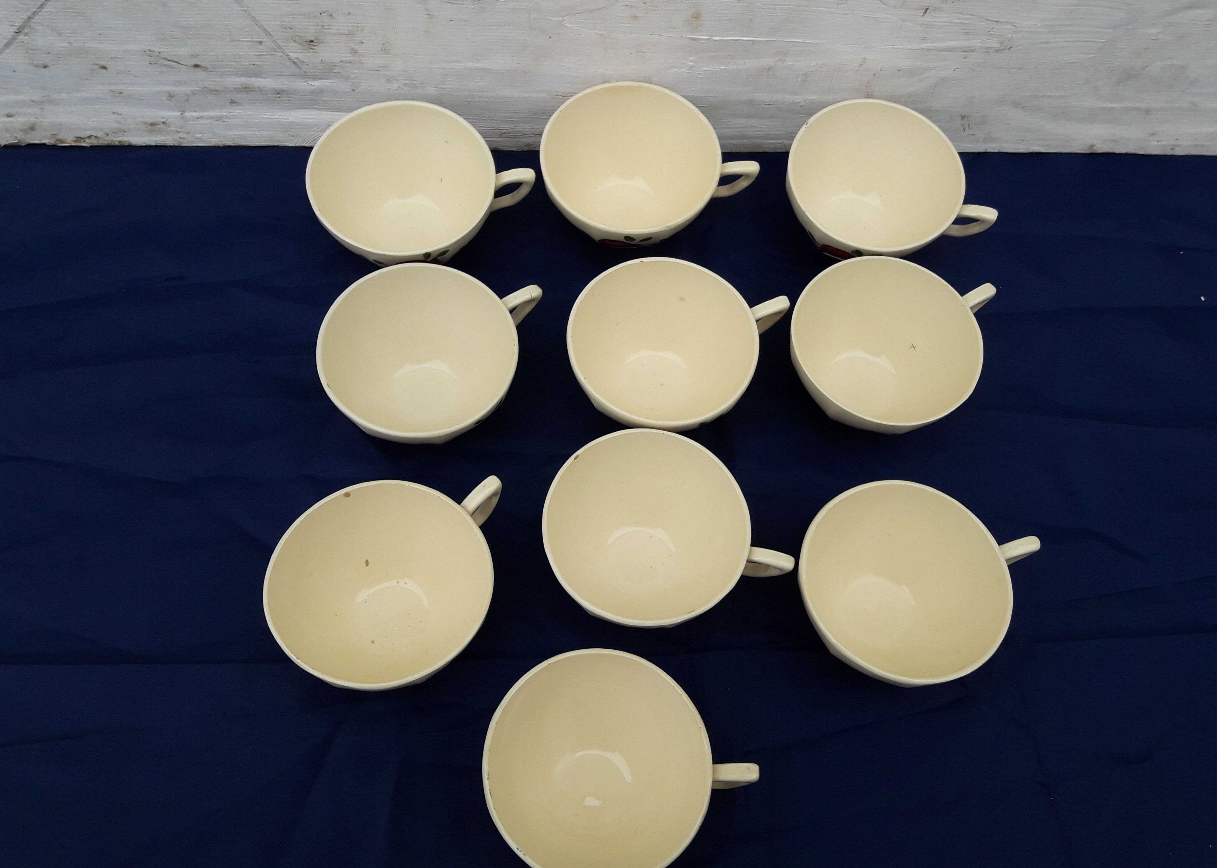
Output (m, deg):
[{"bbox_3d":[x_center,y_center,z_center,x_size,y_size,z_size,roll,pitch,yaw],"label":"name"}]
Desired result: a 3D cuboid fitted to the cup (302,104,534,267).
[{"bbox_3d":[-0.102,-0.128,0.555,0.121,0.062,0.100,-8,68,-7],"label":"cup"}]

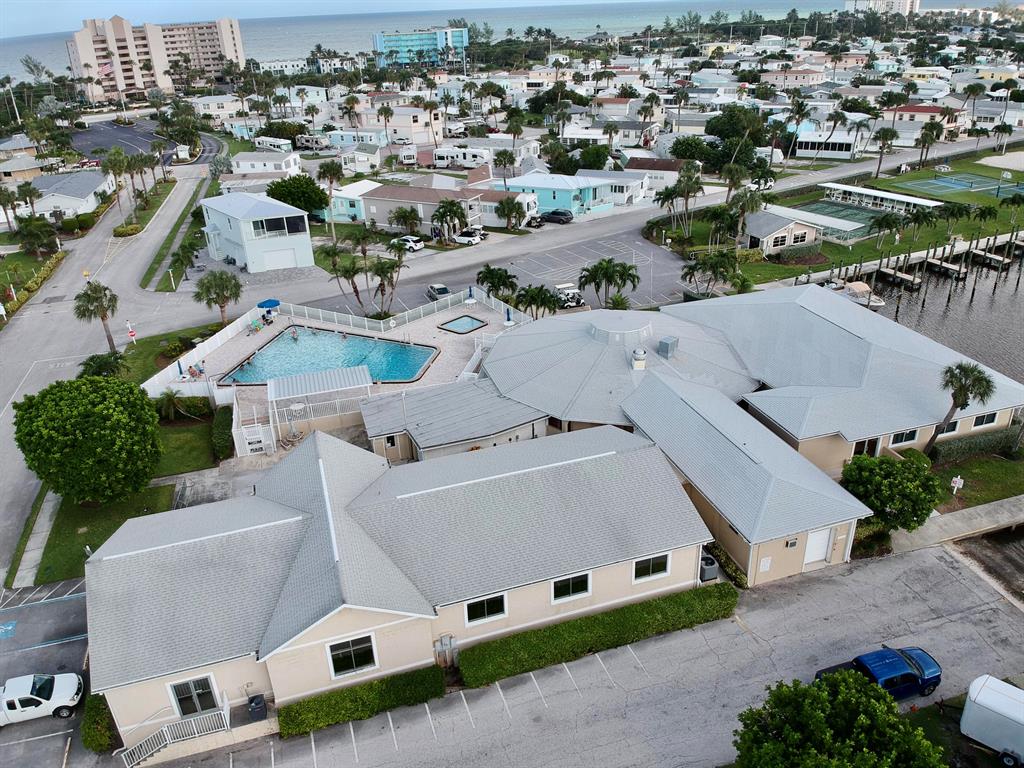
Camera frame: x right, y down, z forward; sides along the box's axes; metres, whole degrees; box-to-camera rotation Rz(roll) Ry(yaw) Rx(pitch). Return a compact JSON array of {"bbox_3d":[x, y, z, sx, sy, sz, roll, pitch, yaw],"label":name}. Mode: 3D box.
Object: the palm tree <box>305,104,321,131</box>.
[{"bbox_3d":[-42.480,-54.520,158.980,3.300,10.420,3.300,-9,28,-12],"label":"palm tree"}]

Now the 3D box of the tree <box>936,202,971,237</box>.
[{"bbox_3d":[55.687,-20.751,93.627,4.300,4.000,4.000,-2,27,0],"label":"tree"}]

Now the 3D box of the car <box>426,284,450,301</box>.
[{"bbox_3d":[-7.530,-9.577,79.118,1.850,1.600,4.600,-13,29,-19],"label":"car"}]

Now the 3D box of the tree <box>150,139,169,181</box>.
[{"bbox_3d":[-67.960,-43.103,142.614,3.140,7.610,3.140,-15,29,-21],"label":"tree"}]

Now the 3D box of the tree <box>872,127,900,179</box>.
[{"bbox_3d":[61.335,-38.216,122.717,4.500,8.100,4.400,-2,27,0],"label":"tree"}]

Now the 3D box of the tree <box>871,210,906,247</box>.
[{"bbox_3d":[46.311,-19.152,90.768,4.300,4.700,4.100,11,30,25],"label":"tree"}]

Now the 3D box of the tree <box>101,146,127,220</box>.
[{"bbox_3d":[-58.070,-28.910,109.540,3.800,11.550,3.800,-16,30,-24],"label":"tree"}]

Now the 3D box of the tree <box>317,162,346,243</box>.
[{"bbox_3d":[-23.450,-24.218,99.035,3.700,11.000,3.700,-2,27,0],"label":"tree"}]

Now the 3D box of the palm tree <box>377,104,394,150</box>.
[{"bbox_3d":[-26.170,-53.250,155.590,3.440,10.070,3.440,-6,28,-7],"label":"palm tree"}]

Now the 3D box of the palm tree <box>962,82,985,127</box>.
[{"bbox_3d":[102.293,-61.432,163.429,4.560,9.070,4.560,13,31,28],"label":"palm tree"}]

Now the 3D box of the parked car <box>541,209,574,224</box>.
[{"bbox_3d":[6.452,-24.217,106.815,4.800,1.720,1.920,15,32,30],"label":"parked car"}]

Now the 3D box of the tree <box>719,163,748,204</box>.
[{"bbox_3d":[29.910,-25.940,100.600,3.770,7.980,3.770,6,28,15],"label":"tree"}]

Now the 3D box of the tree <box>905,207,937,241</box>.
[{"bbox_3d":[50.411,-19.648,91.187,3.460,4.000,3.460,12,31,26],"label":"tree"}]

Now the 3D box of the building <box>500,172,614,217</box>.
[{"bbox_3d":[6.595,-30.431,115.979,15.500,4.700,8.500,11,30,24],"label":"building"}]

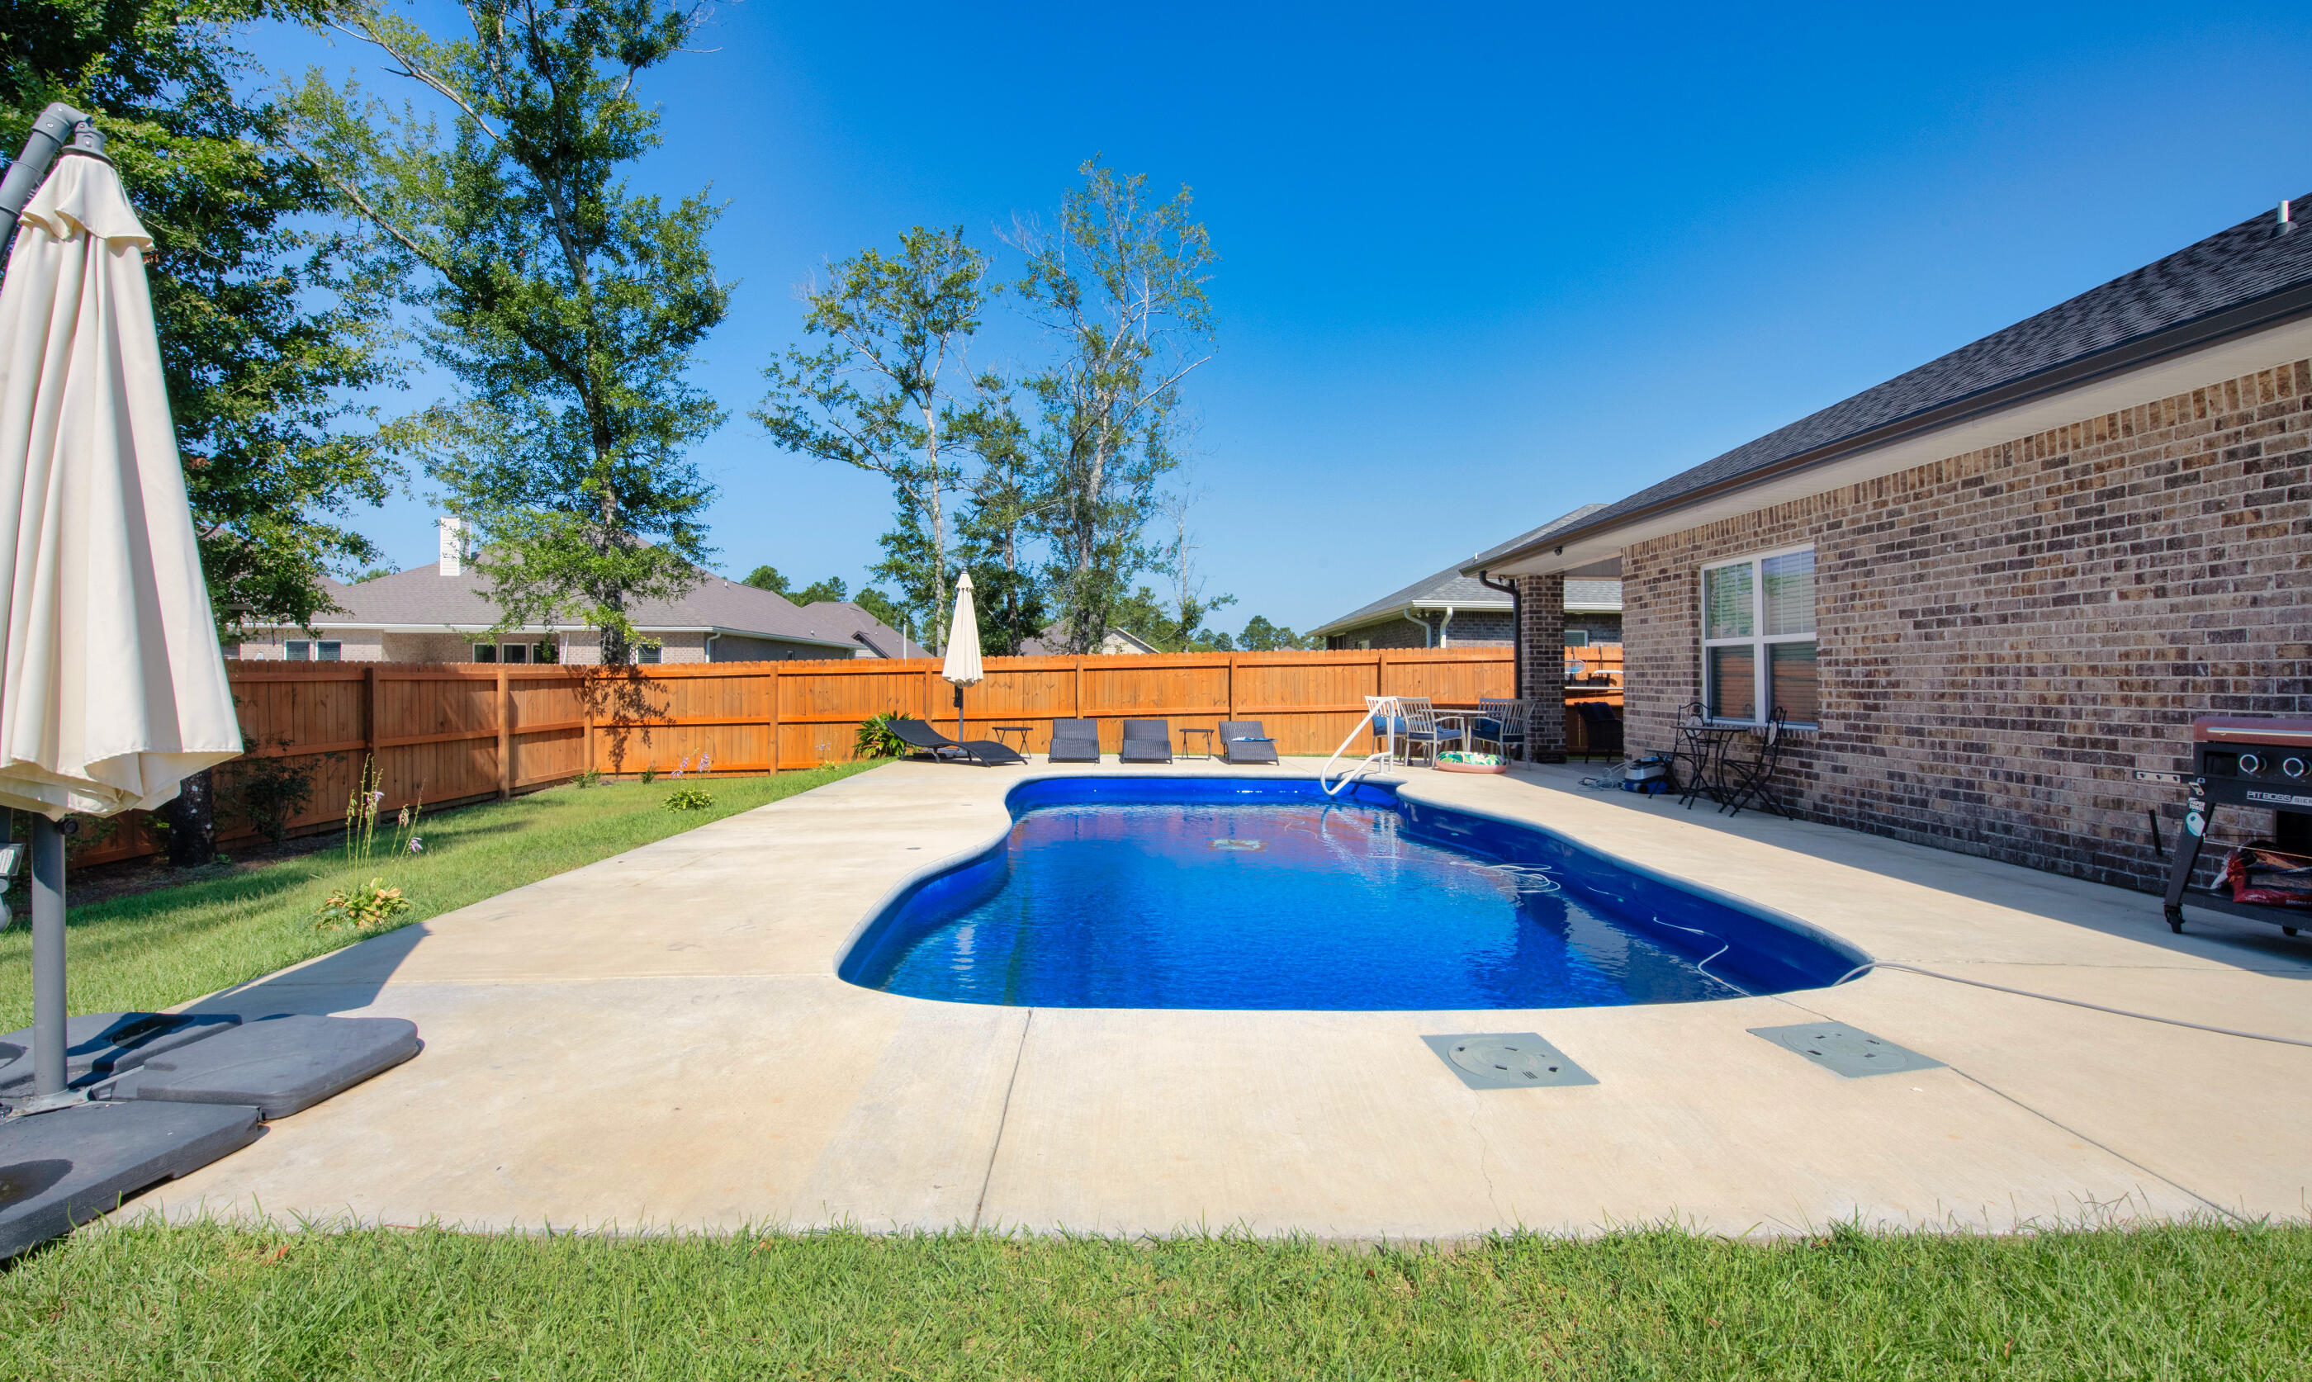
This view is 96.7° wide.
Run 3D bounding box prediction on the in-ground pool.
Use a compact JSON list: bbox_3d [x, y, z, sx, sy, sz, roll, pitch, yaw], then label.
[{"bbox_3d":[0.790,1.774,7.940,4.500,1.450,8.700,0,1,-1],"label":"in-ground pool"}]

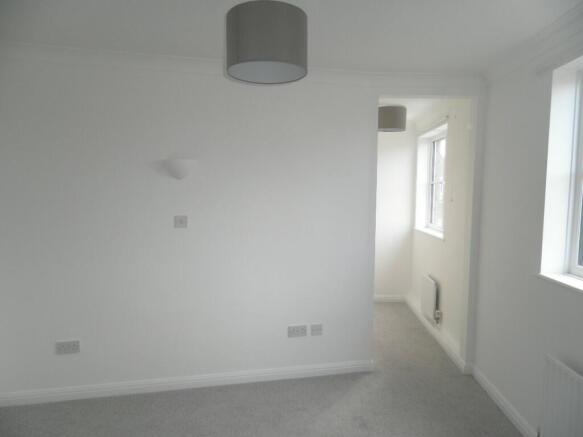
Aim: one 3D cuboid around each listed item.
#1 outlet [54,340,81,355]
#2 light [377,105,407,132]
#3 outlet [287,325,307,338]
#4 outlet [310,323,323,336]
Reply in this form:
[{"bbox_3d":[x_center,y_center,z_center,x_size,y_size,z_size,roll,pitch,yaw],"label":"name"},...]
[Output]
[{"bbox_3d":[-1.495,0.867,2.701,0.147,0.087,0.012,-1,5,-12],"label":"outlet"},{"bbox_3d":[0.945,-0.946,3.868,0.305,0.203,0.305,0,5,0],"label":"light"},{"bbox_3d":[0.047,0.851,3.026,0.147,0.087,0.012,-1,5,-12],"label":"outlet"},{"bbox_3d":[0.192,0.850,3.057,0.087,0.087,0.012,-1,5,-12],"label":"outlet"}]

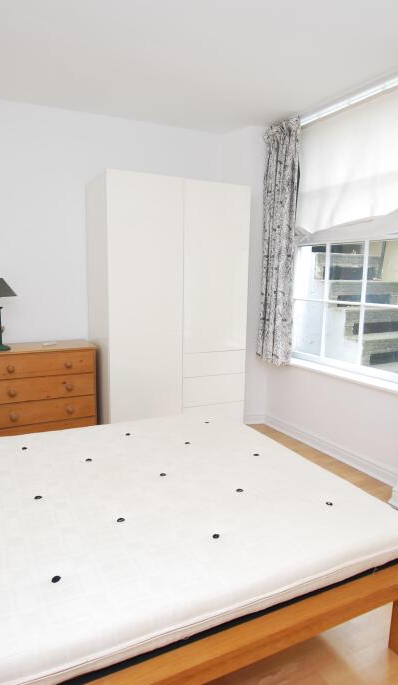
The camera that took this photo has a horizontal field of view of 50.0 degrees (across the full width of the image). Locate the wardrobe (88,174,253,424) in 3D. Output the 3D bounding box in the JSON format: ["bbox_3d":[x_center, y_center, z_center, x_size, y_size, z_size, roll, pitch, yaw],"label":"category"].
[{"bbox_3d":[-0.249,-0.216,3.451,1.112,2.002,0.622,-4,10,-25],"label":"wardrobe"}]

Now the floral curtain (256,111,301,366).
[{"bbox_3d":[0.634,-0.750,3.470,0.122,1.896,0.330,-4,10,-27],"label":"floral curtain"}]

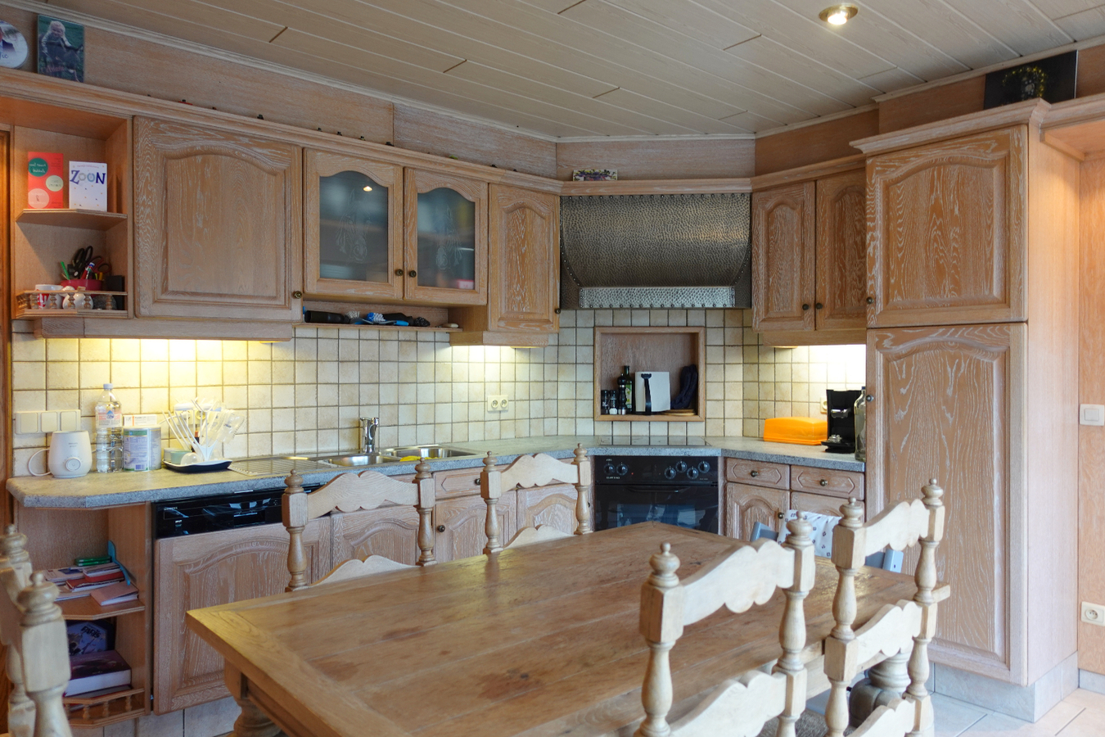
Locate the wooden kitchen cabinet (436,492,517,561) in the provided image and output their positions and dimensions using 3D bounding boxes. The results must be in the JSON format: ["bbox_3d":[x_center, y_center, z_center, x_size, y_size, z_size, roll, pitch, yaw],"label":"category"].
[{"bbox_3d":[-0.517,0.866,3.506,0.438,0.590,0.567,0,0,-40],"label":"wooden kitchen cabinet"}]

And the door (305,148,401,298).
[{"bbox_3d":[-0.846,-0.603,3.160,0.450,0.594,0.029,0,0,-40],"label":"door"}]

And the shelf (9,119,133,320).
[{"bbox_3d":[-1.694,-0.521,2.596,0.321,0.695,0.352,0,0,-38],"label":"shelf"}]

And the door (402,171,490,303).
[{"bbox_3d":[-0.483,-0.587,3.346,0.439,0.578,0.030,0,0,-38],"label":"door"}]

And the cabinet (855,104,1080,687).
[{"bbox_3d":[1.650,0.097,2.932,0.571,2.035,0.622,0,0,-41],"label":"cabinet"}]

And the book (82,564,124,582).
[{"bbox_3d":[-1.640,0.737,2.685,0.112,0.037,0.176,0,0,-40],"label":"book"}]

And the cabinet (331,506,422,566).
[{"bbox_3d":[-0.836,0.821,3.107,0.428,0.599,0.571,0,0,-38],"label":"cabinet"}]

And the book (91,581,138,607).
[{"bbox_3d":[-1.509,0.776,2.542,0.117,0.024,0.171,0,0,-40],"label":"book"}]

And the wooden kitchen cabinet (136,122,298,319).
[{"bbox_3d":[-1.363,-0.546,2.941,0.611,0.715,0.345,0,0,-40],"label":"wooden kitchen cabinet"}]

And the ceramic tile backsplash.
[{"bbox_3d":[-0.209,0.031,3.098,3.274,0.704,1.422,0,0,-38],"label":"ceramic tile backsplash"}]

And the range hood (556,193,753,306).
[{"bbox_3d":[0.550,-0.613,4.040,0.992,0.590,0.452,0,0,5],"label":"range hood"}]

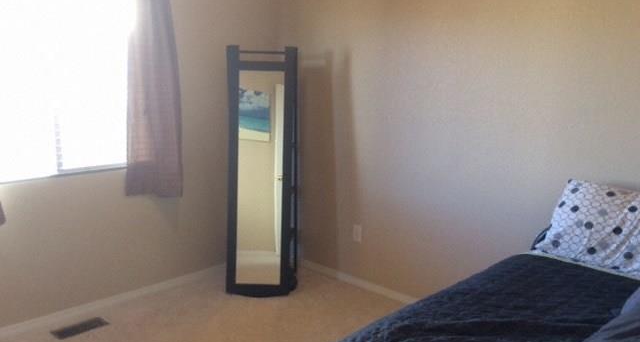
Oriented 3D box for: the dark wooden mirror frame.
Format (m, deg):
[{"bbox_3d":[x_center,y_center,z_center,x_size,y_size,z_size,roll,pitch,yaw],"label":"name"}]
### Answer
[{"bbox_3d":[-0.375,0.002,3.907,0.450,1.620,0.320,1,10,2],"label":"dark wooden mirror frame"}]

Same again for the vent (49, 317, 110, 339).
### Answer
[{"bbox_3d":[-1.376,0.900,3.400,0.136,0.012,0.286,10,14,42],"label":"vent"}]

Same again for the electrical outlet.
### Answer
[{"bbox_3d":[0.254,0.433,4.043,0.072,0.116,0.010,10,14,42],"label":"electrical outlet"}]

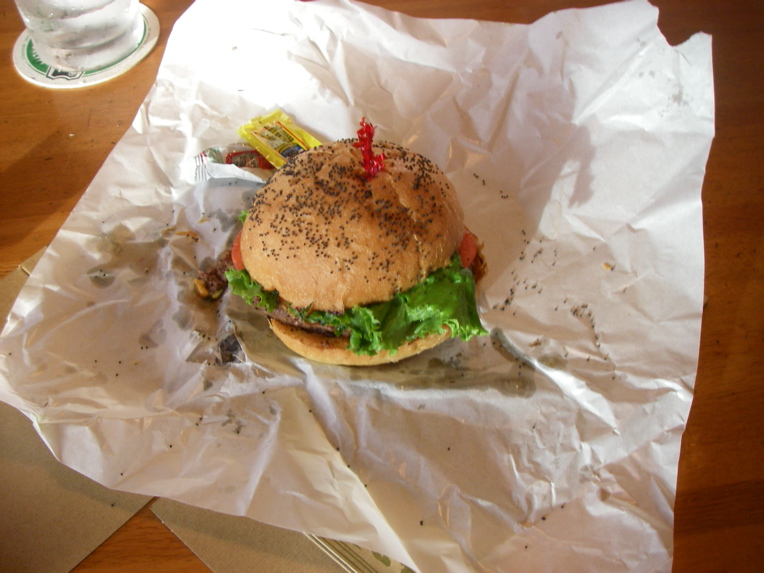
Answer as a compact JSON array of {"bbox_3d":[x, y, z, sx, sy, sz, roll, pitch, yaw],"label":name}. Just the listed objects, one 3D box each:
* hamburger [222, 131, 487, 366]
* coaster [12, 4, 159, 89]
[{"bbox_3d":[-0.014,-0.024,0.414,0.124,0.074,0.113,-2,53,3],"label":"hamburger"},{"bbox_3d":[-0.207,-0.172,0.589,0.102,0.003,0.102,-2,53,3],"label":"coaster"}]

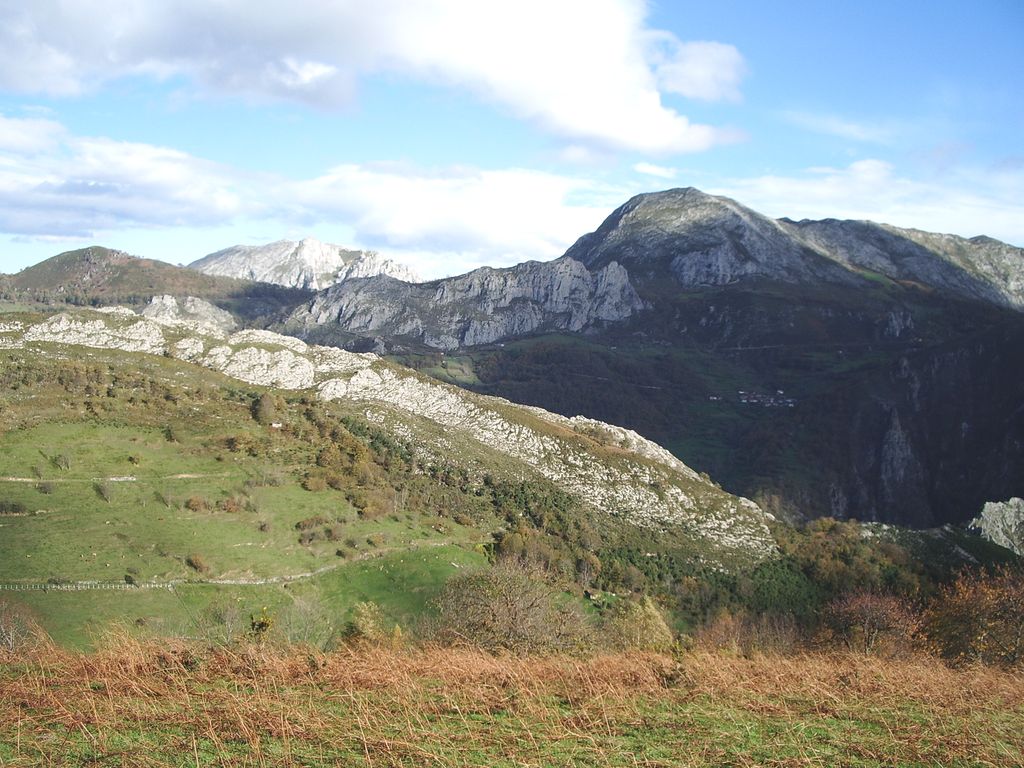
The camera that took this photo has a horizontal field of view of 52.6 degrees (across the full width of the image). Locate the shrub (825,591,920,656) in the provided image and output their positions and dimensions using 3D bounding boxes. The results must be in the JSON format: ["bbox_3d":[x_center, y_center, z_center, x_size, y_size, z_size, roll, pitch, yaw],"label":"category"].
[{"bbox_3d":[7.312,4.898,21.000,1.947,1.250,1.700,0,2,0],"label":"shrub"}]

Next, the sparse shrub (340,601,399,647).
[{"bbox_3d":[-2.615,4.432,19.000,1.064,0.818,1.000,0,2,0],"label":"sparse shrub"}]

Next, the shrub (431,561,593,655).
[{"bbox_3d":[-0.010,4.594,21.000,3.286,1.748,2.800,0,2,0],"label":"shrub"}]

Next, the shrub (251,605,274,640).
[{"bbox_3d":[-3.856,3.724,16.000,0.371,0.534,0.380,0,2,0],"label":"shrub"}]

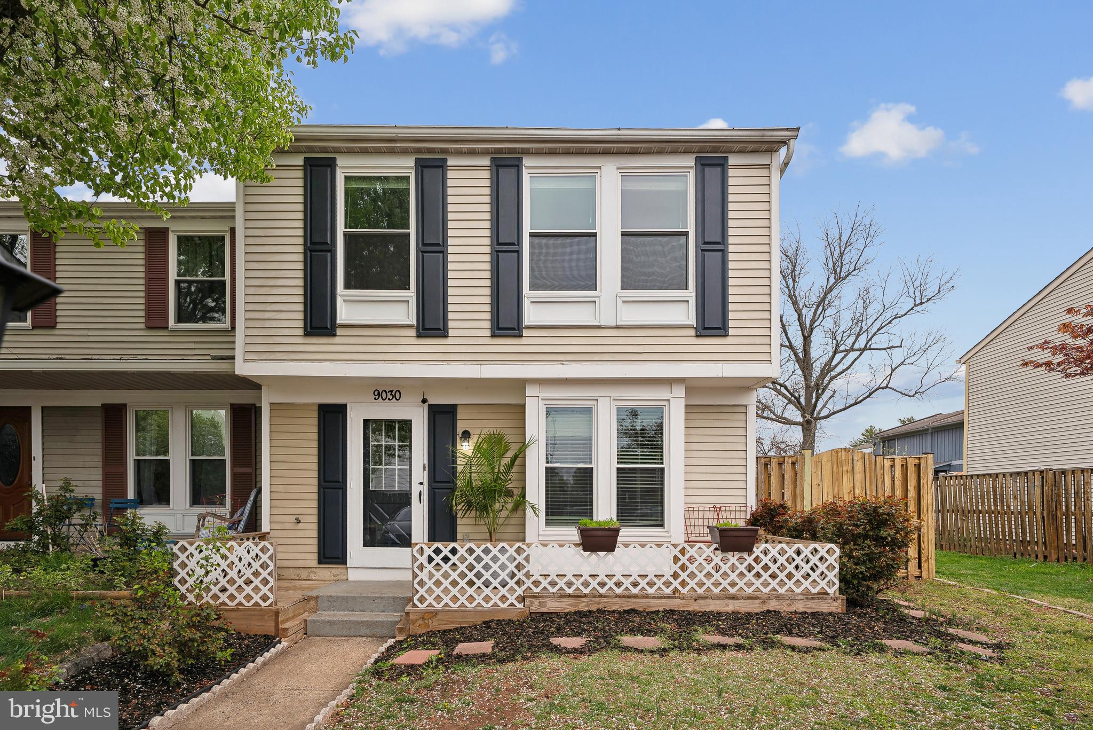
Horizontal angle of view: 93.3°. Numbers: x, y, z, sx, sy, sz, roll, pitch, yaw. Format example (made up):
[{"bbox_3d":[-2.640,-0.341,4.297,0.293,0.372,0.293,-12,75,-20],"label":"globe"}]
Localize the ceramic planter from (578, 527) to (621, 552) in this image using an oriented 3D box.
[{"bbox_3d":[0.562,1.849,5.480,0.435,0.260,0.300,0,-2,0],"label":"ceramic planter"}]

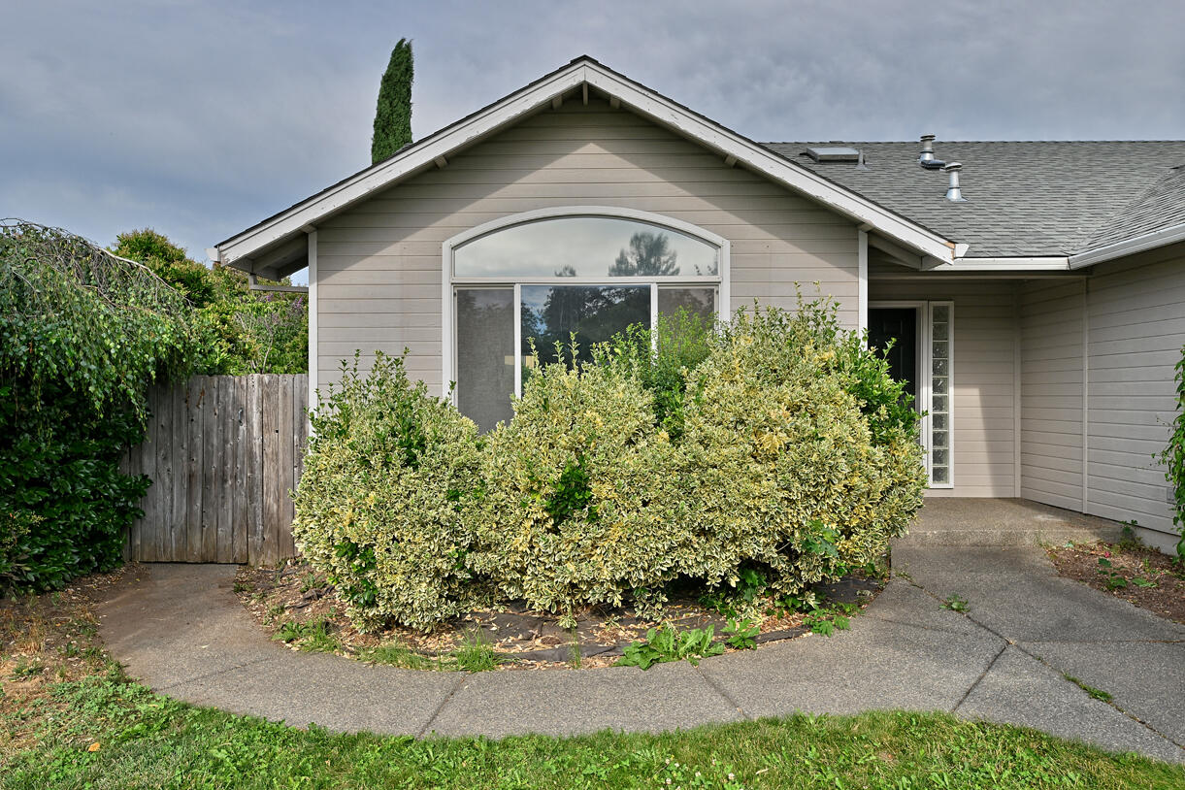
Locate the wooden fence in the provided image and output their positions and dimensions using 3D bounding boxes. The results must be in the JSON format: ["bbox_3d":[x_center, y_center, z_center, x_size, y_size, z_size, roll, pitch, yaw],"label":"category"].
[{"bbox_3d":[-3.510,0.686,7.250,1.780,1.740,0.080,0,0,0],"label":"wooden fence"}]

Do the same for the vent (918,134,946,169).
[{"bbox_3d":[4.803,-3.447,11.200,0.350,0.480,0.330,0,0,0],"label":"vent"}]

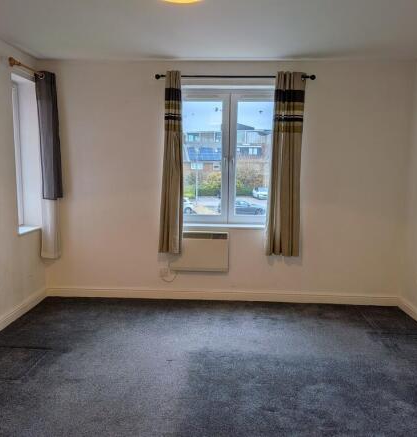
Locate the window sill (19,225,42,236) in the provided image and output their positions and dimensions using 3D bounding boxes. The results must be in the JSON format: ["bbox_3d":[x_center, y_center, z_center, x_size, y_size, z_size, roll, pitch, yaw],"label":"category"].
[{"bbox_3d":[-1.806,0.121,3.923,0.197,0.026,0.465,1,7,2],"label":"window sill"}]

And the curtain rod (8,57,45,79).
[{"bbox_3d":[-1.618,-1.340,3.650,0.070,0.070,0.660,1,7,2],"label":"curtain rod"}]

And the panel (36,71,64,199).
[{"bbox_3d":[-1.575,-0.803,3.964,0.190,1.230,0.190,1,7,2],"label":"panel"}]

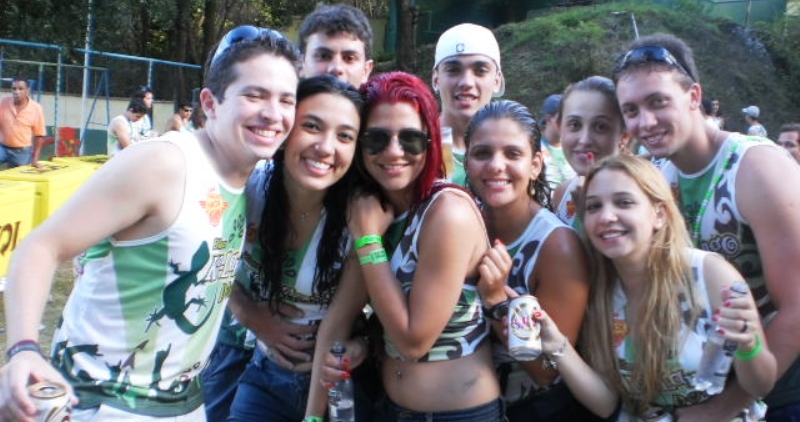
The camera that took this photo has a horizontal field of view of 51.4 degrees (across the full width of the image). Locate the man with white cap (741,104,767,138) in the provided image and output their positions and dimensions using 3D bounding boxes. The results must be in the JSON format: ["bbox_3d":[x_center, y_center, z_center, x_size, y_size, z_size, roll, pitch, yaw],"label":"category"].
[{"bbox_3d":[5.090,-0.660,12.086,0.360,1.720,0.500,8,8,40],"label":"man with white cap"}]

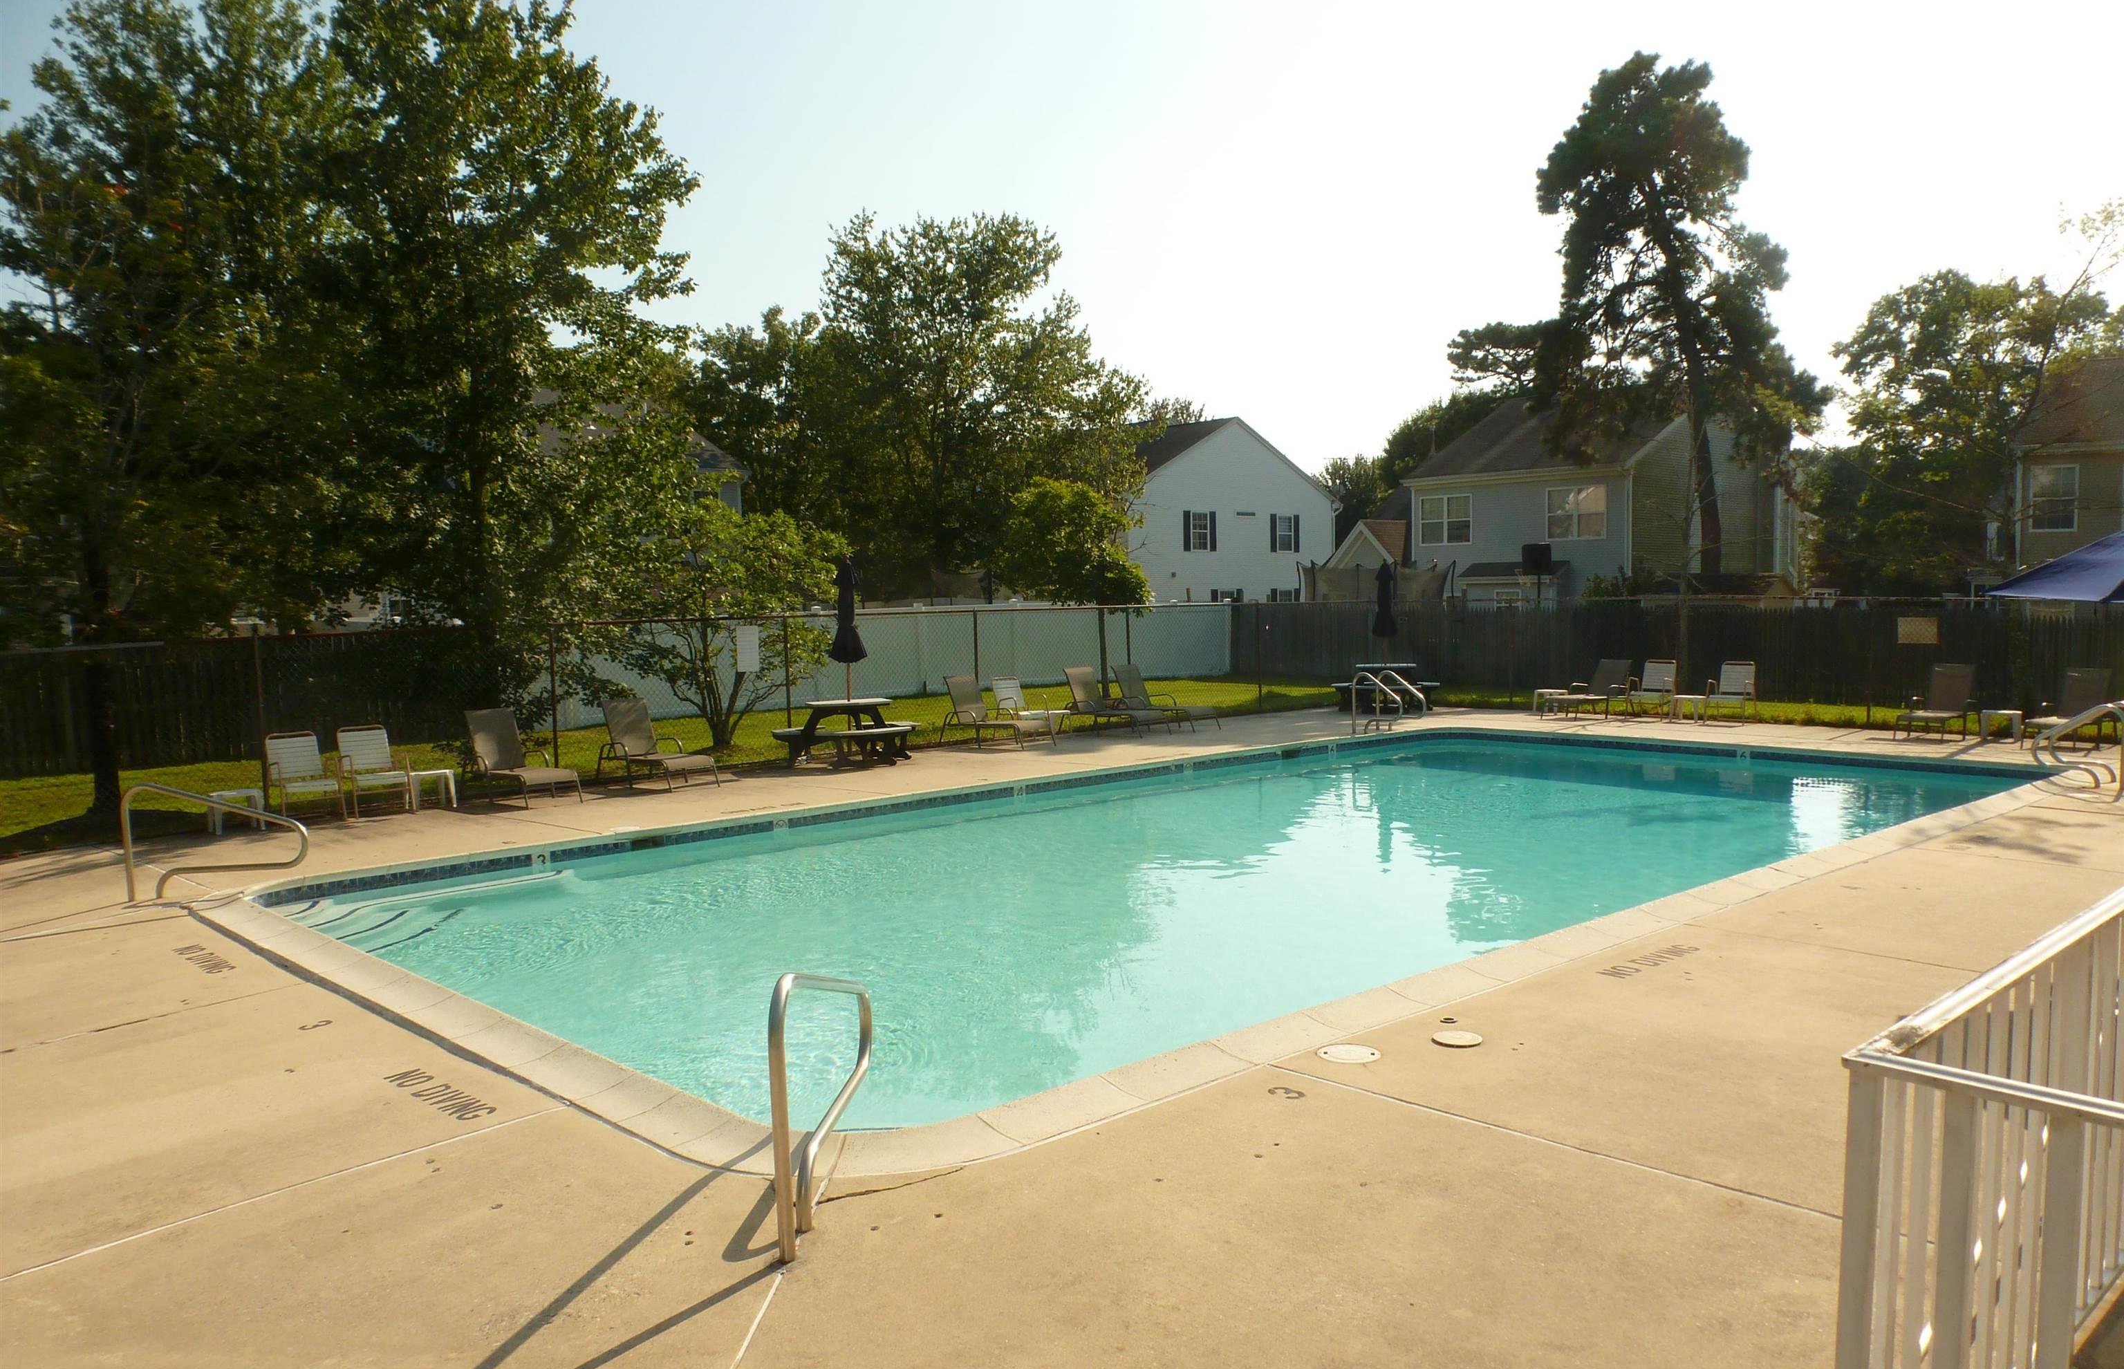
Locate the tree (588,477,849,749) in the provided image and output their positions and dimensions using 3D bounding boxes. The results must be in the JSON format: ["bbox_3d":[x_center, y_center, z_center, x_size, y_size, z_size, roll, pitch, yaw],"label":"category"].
[{"bbox_3d":[-4.926,-1.046,20.970,3.700,3.907,3.400,-1,3,0],"label":"tree"}]

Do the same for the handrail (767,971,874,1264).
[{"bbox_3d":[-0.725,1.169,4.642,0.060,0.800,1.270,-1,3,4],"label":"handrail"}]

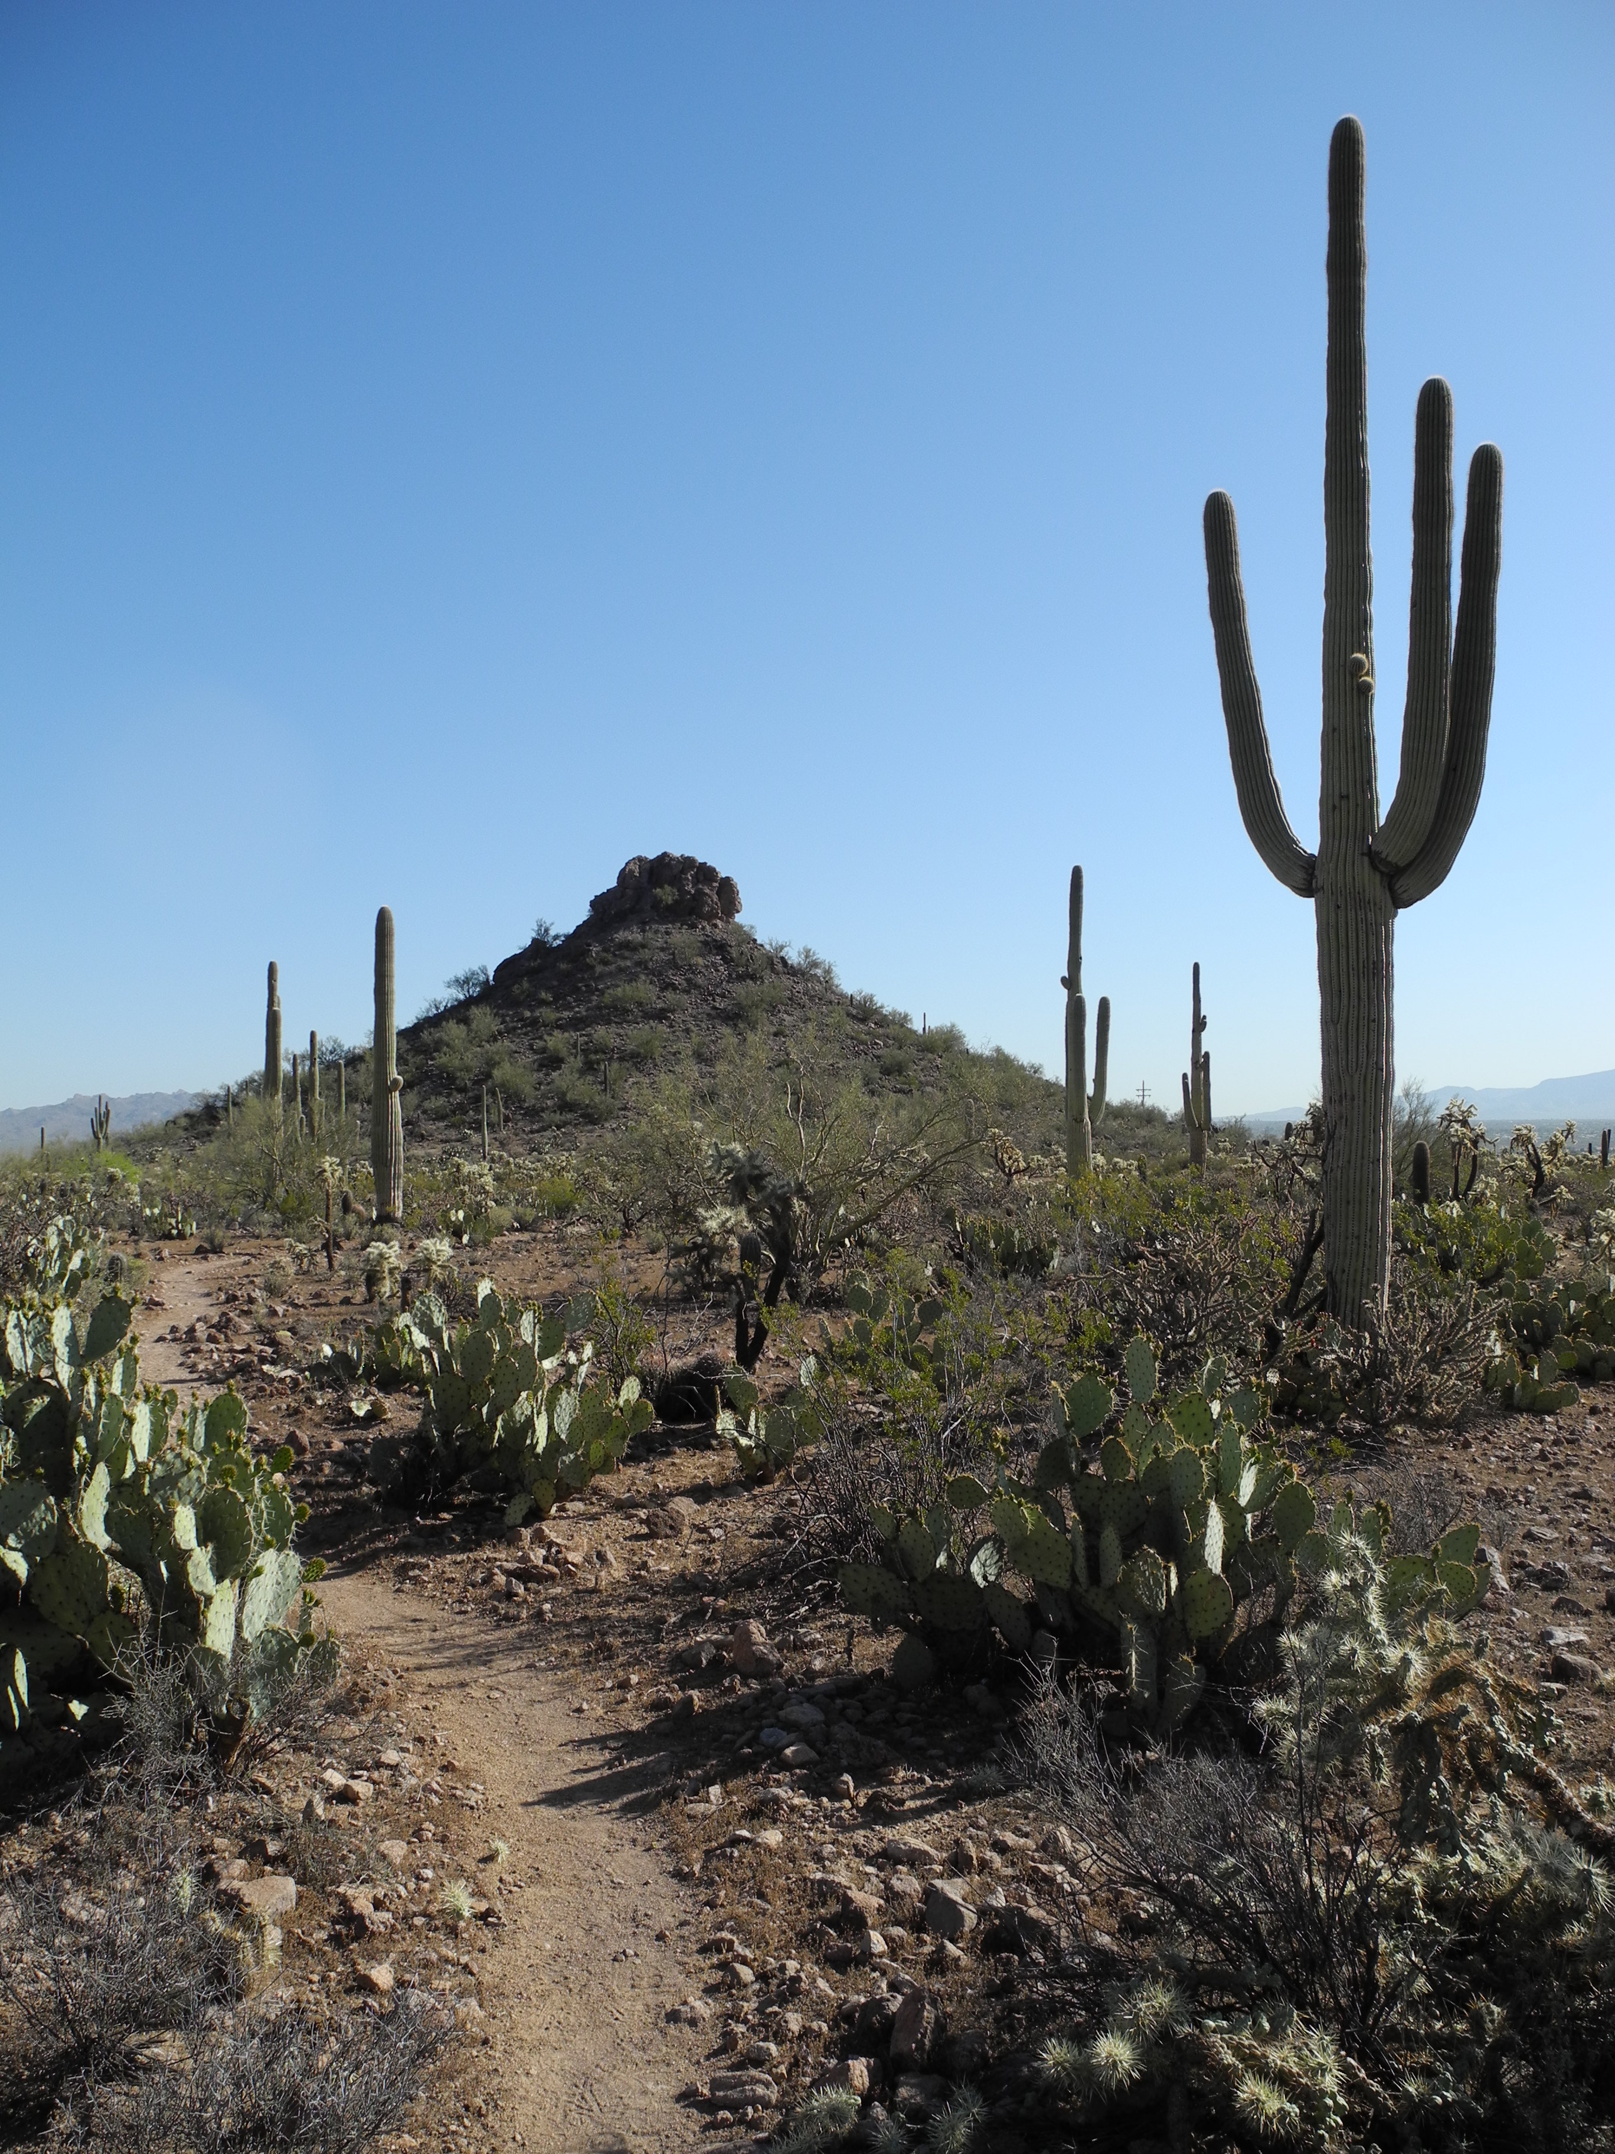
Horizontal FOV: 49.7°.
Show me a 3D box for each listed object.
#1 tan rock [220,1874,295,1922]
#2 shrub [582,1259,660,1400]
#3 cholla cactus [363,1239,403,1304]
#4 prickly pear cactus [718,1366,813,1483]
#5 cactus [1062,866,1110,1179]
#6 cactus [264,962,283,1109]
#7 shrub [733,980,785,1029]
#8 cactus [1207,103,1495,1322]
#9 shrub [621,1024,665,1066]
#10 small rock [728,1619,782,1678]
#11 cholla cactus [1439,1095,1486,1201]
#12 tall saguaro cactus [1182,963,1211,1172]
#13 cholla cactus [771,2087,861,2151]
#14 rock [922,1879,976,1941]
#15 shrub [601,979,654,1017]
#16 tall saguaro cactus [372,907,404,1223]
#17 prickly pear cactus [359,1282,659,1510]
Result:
[{"bbox_3d":[-1.154,1.723,3.660,0.165,0.085,0.120,0,-1,0],"label":"tan rock"},{"bbox_3d":[-1.130,1.512,10.400,0.480,0.820,0.460,0,-1,0],"label":"shrub"},{"bbox_3d":[-3.731,1.714,15.300,0.360,0.580,0.350,0,-1,0],"label":"cholla cactus"},{"bbox_3d":[-0.189,1.595,8.000,0.430,0.530,0.400,0,-1,0],"label":"prickly pear cactus"},{"bbox_3d":[5.371,-0.874,33.500,0.950,6.350,0.800,0,-1,0],"label":"cactus"},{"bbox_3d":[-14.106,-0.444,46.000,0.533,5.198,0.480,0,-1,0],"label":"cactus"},{"bbox_3d":[-3.809,-5.648,136.000,4.072,3.809,3.700,0,-1,0],"label":"shrub"},{"bbox_3d":[3.755,-2.376,12.000,2.051,8.472,1.100,0,-1,0],"label":"cactus"},{"bbox_3d":[-12.053,-2.349,128.000,3.214,3.091,3.100,0,-1,0],"label":"shrub"},{"bbox_3d":[-0.156,1.705,5.200,0.155,0.135,0.140,0,-1,0],"label":"small rock"},{"bbox_3d":[11.474,1.252,30.500,0.825,1.885,0.800,0,-1,0],"label":"cholla cactus"},{"bbox_3d":[11.378,-0.271,51.000,0.837,6.108,0.600,0,-1,0],"label":"tall saguaro cactus"},{"bbox_3d":[0.009,1.583,2.620,0.145,0.110,0.140,0,-1,0],"label":"cholla cactus"},{"bbox_3d":[0.292,1.710,3.580,0.110,0.100,0.100,0,-1,0],"label":"rock"},{"bbox_3d":[-12.137,-5.299,118.000,3.600,2.400,3.200,0,-1,0],"label":"shrub"},{"bbox_3d":[-6.132,-0.172,25.500,0.468,4.655,0.440,0,-1,0],"label":"tall saguaro cactus"},{"bbox_3d":[-1.284,1.335,7.450,1.252,0.921,1.050,0,-1,0],"label":"prickly pear cactus"}]

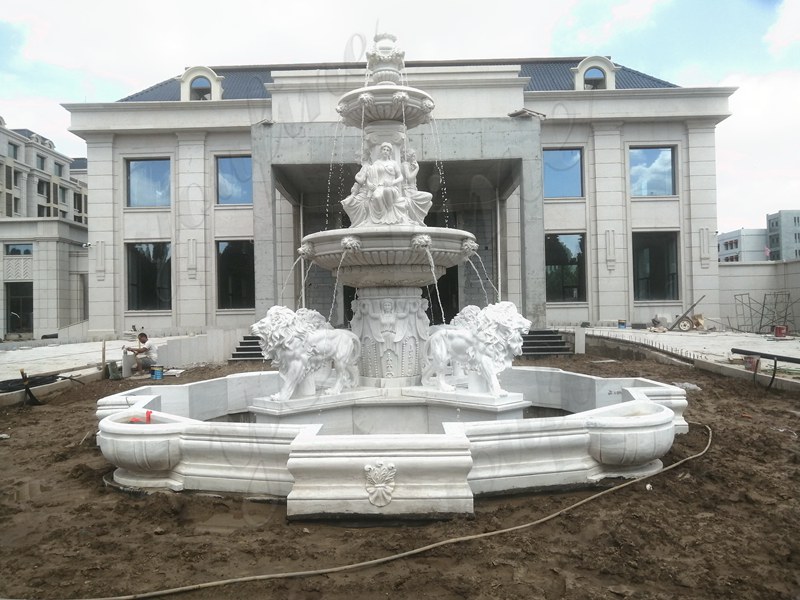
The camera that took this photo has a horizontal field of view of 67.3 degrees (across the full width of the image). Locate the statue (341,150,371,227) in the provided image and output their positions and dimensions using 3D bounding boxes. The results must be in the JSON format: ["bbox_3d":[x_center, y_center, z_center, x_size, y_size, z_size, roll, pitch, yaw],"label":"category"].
[{"bbox_3d":[-0.521,-1.447,7.995,0.480,1.080,0.520,-1,-1,1],"label":"statue"}]

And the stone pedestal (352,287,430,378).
[{"bbox_3d":[-0.127,0.442,8.026,1.018,1.171,1.018,-1,-1,1],"label":"stone pedestal"}]

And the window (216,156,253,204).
[{"bbox_3d":[-7.135,-5.183,26.062,1.850,2.050,0.250,-1,-1,1],"label":"window"}]

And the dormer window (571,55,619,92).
[{"bbox_3d":[8.391,-9.630,26.354,1.980,1.600,1.300,-1,-1,1],"label":"dormer window"}]

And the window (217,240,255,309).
[{"bbox_3d":[-6.923,-1.076,25.648,1.850,2.900,0.200,-1,-1,1],"label":"window"}]

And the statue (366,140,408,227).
[{"bbox_3d":[-0.168,-1.461,7.618,0.560,1.080,0.480,-1,-1,1],"label":"statue"}]

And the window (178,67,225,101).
[{"bbox_3d":[-8.748,-9.320,26.481,1.900,1.750,1.200,-1,-1,1],"label":"window"}]

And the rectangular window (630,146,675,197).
[{"bbox_3d":[10.734,-5.454,25.465,1.930,2.080,0.200,-1,-1,1],"label":"rectangular window"}]

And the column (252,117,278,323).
[{"bbox_3d":[-5.153,-2.766,22.770,0.780,7.800,0.750,-1,-1,1],"label":"column"}]

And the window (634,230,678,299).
[{"bbox_3d":[10.785,-1.448,25.366,1.930,2.920,0.200,-1,-1,1],"label":"window"}]

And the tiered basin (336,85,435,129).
[{"bbox_3d":[-0.179,-2.453,8.009,1.300,0.340,1.300,-1,-1,0],"label":"tiered basin"}]

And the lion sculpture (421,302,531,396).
[{"bbox_3d":[0.845,0.560,7.031,0.500,1.022,1.584,0,-2,-44],"label":"lion sculpture"}]

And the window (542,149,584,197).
[{"bbox_3d":[6.975,-5.451,25.791,1.850,2.050,0.250,-1,-1,1],"label":"window"}]

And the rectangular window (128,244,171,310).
[{"bbox_3d":[-10.836,-1.019,26.045,1.850,2.850,0.250,-1,-1,1],"label":"rectangular window"}]

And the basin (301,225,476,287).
[{"bbox_3d":[-0.144,-0.494,7.967,2.320,0.660,2.320,-1,-1,0],"label":"basin"}]

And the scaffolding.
[{"bbox_3d":[14.852,0.488,24.451,2.200,1.680,1.100,-1,-1,1],"label":"scaffolding"}]

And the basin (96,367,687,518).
[{"bbox_3d":[-0.110,1.420,7.925,7.100,0.560,7.000,-1,-1,1],"label":"basin"}]

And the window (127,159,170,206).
[{"bbox_3d":[-10.833,-5.047,25.810,1.930,2.070,0.200,-1,-1,1],"label":"window"}]

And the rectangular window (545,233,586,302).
[{"bbox_3d":[6.969,-1.375,25.427,1.870,2.920,0.200,-1,-1,1],"label":"rectangular window"}]

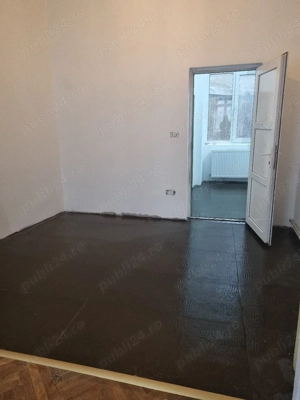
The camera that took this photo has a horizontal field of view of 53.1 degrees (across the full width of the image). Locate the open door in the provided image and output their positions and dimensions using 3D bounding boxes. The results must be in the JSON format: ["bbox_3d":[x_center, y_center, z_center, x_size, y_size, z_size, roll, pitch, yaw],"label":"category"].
[{"bbox_3d":[1.322,-0.547,3.525,0.065,1.980,0.800,-1,13,1],"label":"open door"}]

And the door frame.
[{"bbox_3d":[0.961,-0.684,4.030,0.884,2.054,0.100,3,14,17],"label":"door frame"}]

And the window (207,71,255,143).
[{"bbox_3d":[1.952,-2.124,6.941,1.240,1.620,0.100,3,14,17],"label":"window"}]

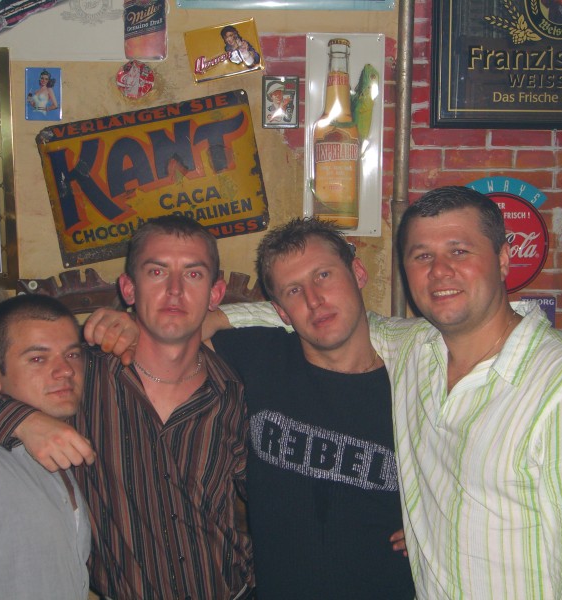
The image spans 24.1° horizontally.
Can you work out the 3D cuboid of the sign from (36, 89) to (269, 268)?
[{"bbox_3d":[-0.345,-0.329,3.580,0.581,0.384,0.010,-10,5,1],"label":"sign"}]

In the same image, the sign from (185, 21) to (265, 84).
[{"bbox_3d":[-0.152,-0.671,3.551,0.191,0.142,0.010,-11,5,1],"label":"sign"}]

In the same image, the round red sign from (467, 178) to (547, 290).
[{"bbox_3d":[0.594,-0.174,3.593,0.279,0.319,0.010,0,5,0],"label":"round red sign"}]

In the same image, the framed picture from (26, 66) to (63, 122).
[{"bbox_3d":[-0.642,-0.556,3.563,0.099,0.141,0.006,0,5,0],"label":"framed picture"}]

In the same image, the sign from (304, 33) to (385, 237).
[{"bbox_3d":[0.171,-0.444,3.565,0.213,0.547,0.020,1,5,0],"label":"sign"}]

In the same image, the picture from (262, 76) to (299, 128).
[{"bbox_3d":[0.000,-0.535,3.563,0.100,0.142,0.010,0,5,0],"label":"picture"}]

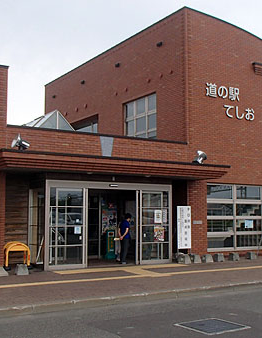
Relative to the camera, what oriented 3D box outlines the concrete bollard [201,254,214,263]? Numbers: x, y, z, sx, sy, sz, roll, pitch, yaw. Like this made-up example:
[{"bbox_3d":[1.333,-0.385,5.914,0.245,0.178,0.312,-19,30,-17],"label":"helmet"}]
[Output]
[{"bbox_3d":[2.481,2.892,14.450,0.277,0.247,0.327,4,-6,-30],"label":"concrete bollard"}]

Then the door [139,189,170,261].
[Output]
[{"bbox_3d":[0.723,1.733,13.314,1.060,2.150,0.080,3,-6,-31],"label":"door"}]

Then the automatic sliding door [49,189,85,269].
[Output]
[{"bbox_3d":[-1.807,1.666,12.533,1.158,2.247,0.099,4,-6,-30],"label":"automatic sliding door"}]

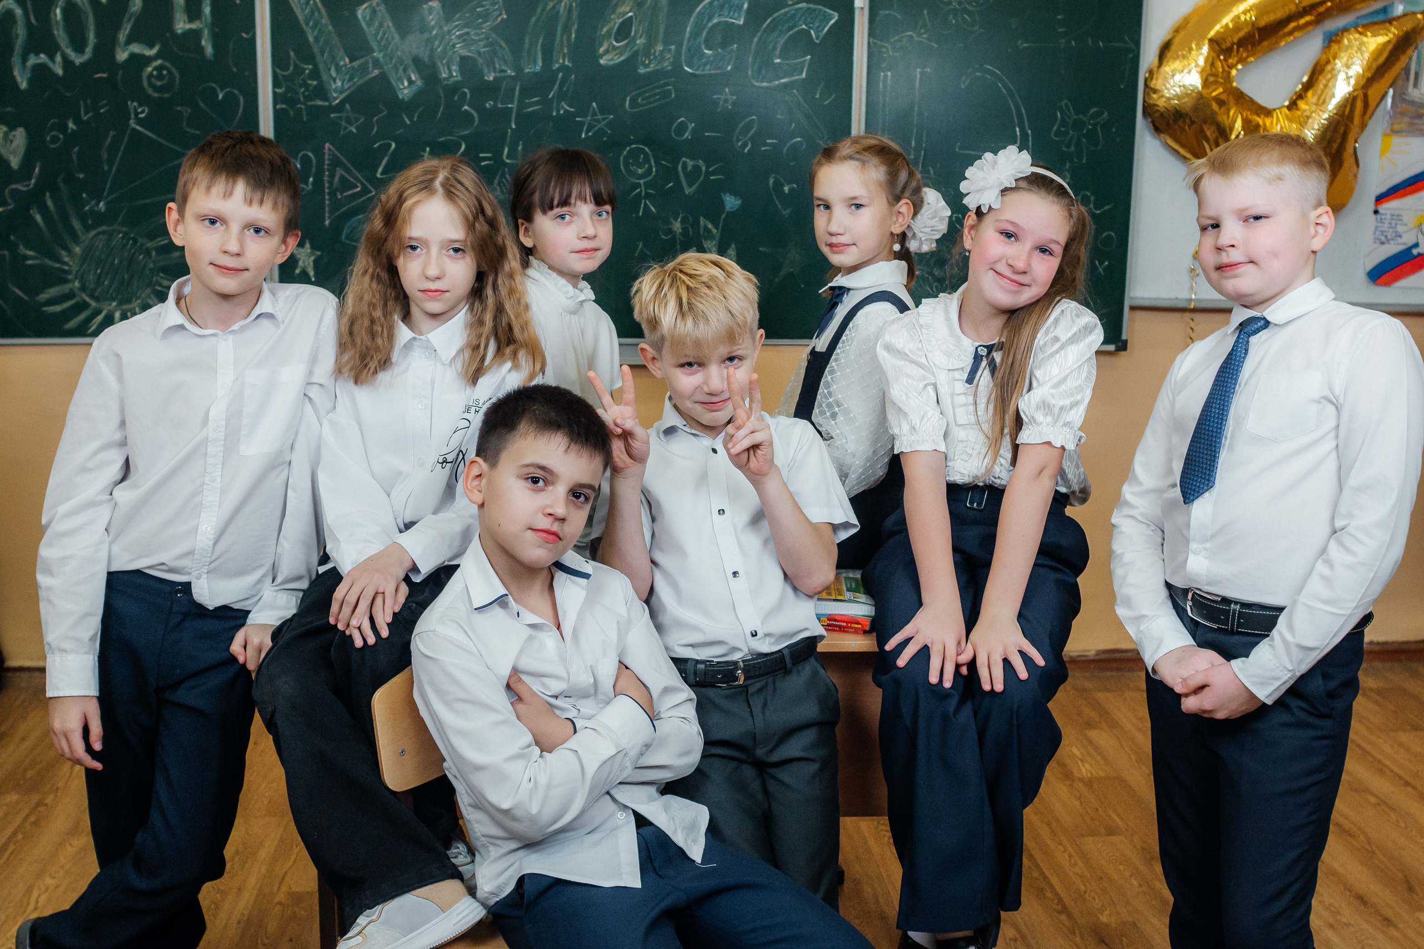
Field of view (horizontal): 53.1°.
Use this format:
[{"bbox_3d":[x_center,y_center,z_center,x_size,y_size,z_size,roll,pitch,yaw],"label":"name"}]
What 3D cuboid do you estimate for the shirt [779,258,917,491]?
[{"bbox_3d":[0.229,-0.153,2.312,0.230,0.400,0.290,-6,10,-38],"label":"shirt"}]

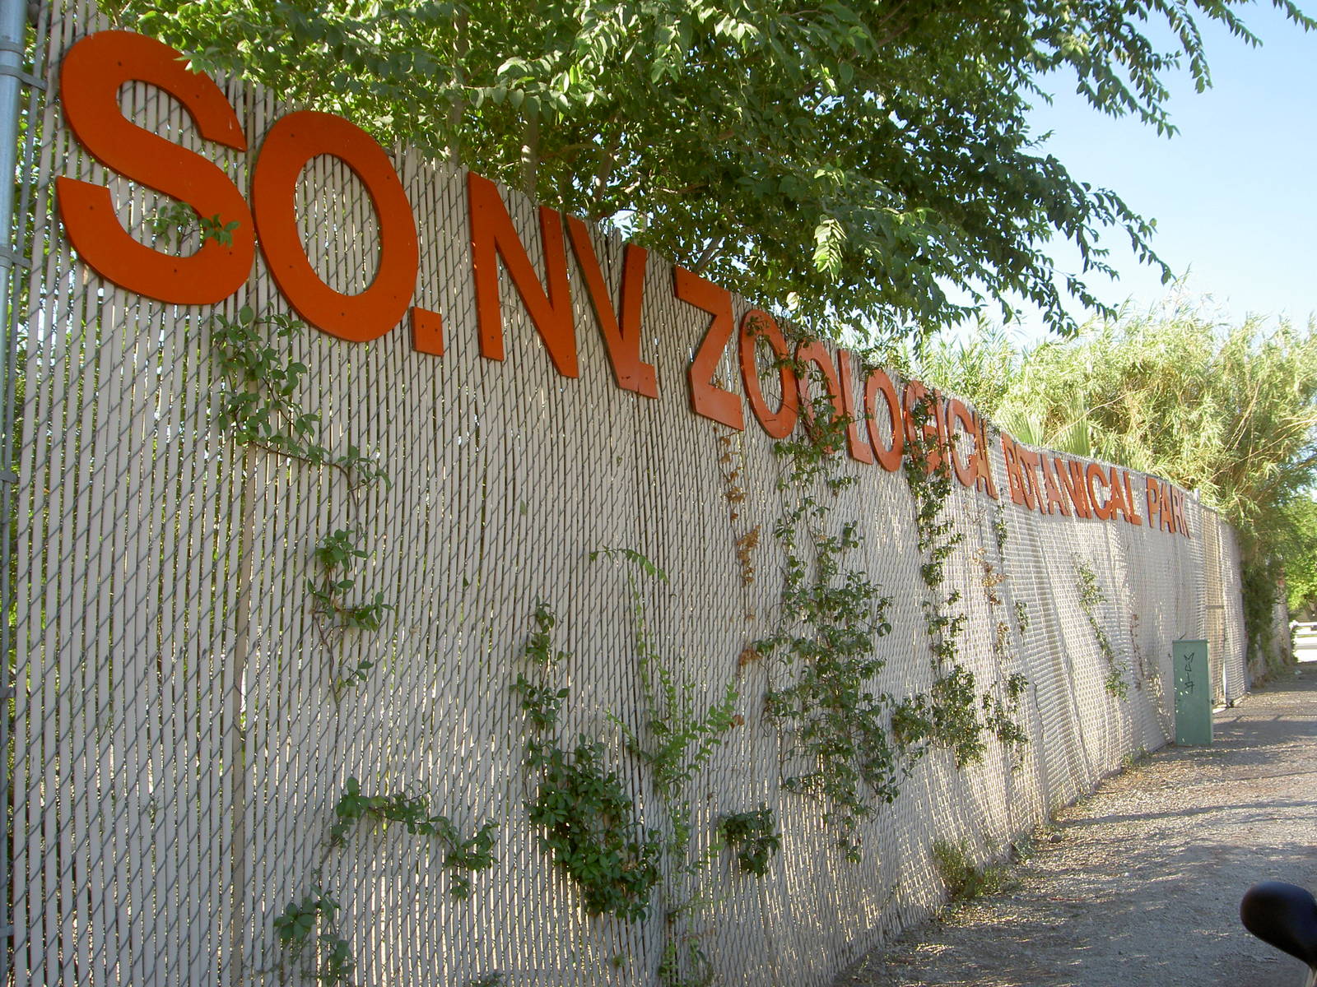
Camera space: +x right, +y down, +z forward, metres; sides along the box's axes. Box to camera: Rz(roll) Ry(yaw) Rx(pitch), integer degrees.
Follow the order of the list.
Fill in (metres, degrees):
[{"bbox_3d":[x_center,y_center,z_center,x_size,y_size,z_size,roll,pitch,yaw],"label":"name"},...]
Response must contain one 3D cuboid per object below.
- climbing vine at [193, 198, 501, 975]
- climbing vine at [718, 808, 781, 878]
[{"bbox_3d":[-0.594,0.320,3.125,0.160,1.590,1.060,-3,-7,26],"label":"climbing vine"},{"bbox_3d":[0.307,1.160,4.918,0.130,0.235,0.360,-3,-7,26],"label":"climbing vine"}]

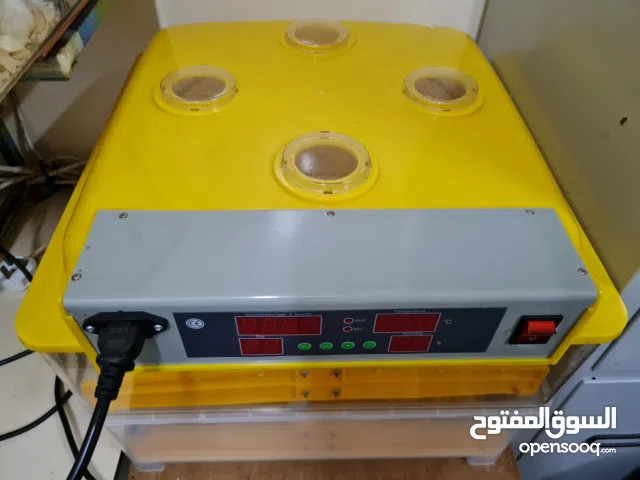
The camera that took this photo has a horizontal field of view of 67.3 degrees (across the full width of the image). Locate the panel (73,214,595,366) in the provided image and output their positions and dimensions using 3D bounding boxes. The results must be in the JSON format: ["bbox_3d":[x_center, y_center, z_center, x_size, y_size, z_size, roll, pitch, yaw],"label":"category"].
[{"bbox_3d":[0.006,0.030,0.315,0.300,0.069,0.072,0,45,-2],"label":"panel"}]

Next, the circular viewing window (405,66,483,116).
[{"bbox_3d":[0.105,-0.132,0.420,0.064,0.010,0.064,1,45,-1],"label":"circular viewing window"}]

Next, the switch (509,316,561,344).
[{"bbox_3d":[0.132,0.057,0.293,0.025,0.030,0.011,0,45,-2],"label":"switch"}]

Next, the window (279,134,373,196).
[{"bbox_3d":[0.005,-0.057,0.343,0.064,0.010,0.064,0,45,-2],"label":"window"}]

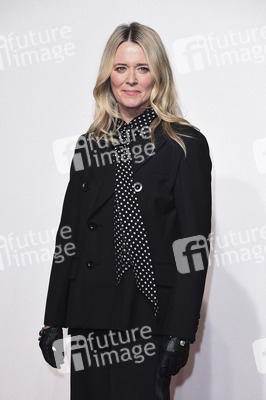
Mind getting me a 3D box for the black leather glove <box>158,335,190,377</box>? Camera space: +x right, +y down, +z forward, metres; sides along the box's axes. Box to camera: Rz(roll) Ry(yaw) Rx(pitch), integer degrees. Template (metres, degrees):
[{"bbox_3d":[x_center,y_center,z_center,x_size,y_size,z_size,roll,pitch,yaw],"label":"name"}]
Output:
[{"bbox_3d":[0.113,0.411,4.420,0.088,0.130,0.090,14,-5,-17],"label":"black leather glove"}]

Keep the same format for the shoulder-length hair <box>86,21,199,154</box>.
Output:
[{"bbox_3d":[0.027,-0.323,4.800,0.315,0.380,0.250,0,3,7],"label":"shoulder-length hair"}]

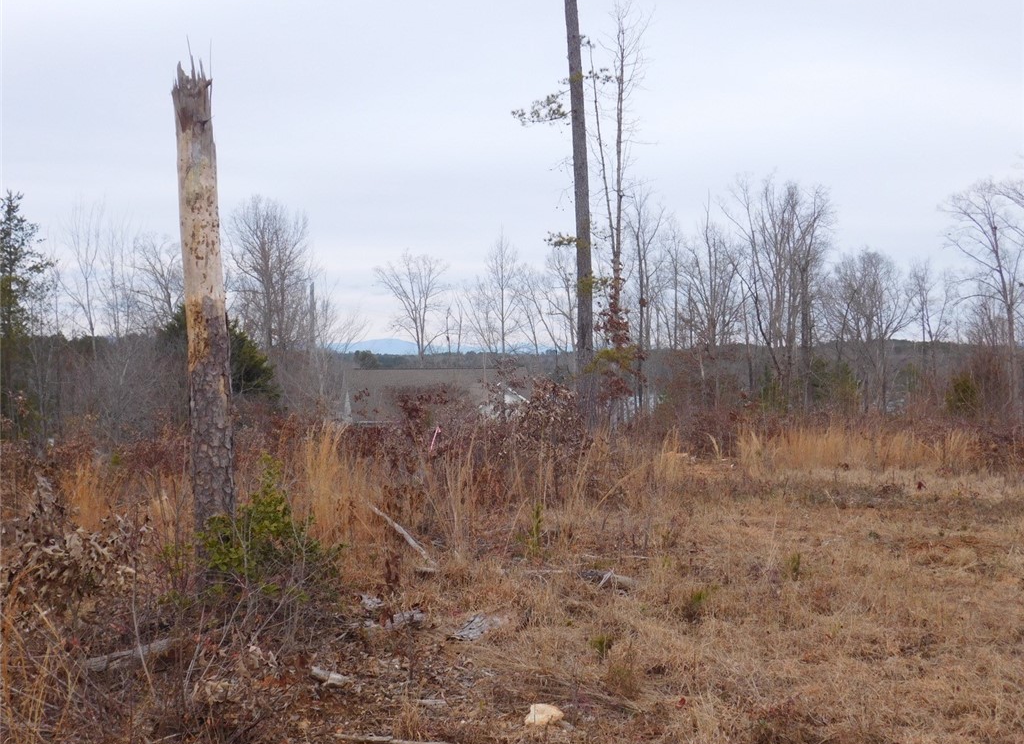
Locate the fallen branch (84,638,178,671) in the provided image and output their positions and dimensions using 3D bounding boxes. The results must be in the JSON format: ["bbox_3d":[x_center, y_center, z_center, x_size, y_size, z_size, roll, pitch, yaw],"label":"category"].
[{"bbox_3d":[-1.939,1.444,6.052,0.448,0.075,0.080,-11,7,-34],"label":"fallen branch"}]

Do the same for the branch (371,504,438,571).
[{"bbox_3d":[-0.832,1.239,9.002,0.080,0.070,0.977,-1,23,-39],"label":"branch"}]

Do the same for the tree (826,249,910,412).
[{"bbox_3d":[14.461,-1.683,48.000,3.407,6.653,3.237,0,1,0],"label":"tree"}]

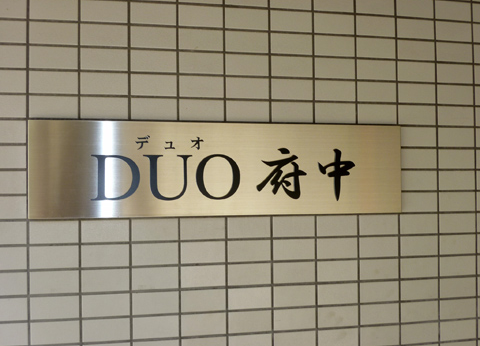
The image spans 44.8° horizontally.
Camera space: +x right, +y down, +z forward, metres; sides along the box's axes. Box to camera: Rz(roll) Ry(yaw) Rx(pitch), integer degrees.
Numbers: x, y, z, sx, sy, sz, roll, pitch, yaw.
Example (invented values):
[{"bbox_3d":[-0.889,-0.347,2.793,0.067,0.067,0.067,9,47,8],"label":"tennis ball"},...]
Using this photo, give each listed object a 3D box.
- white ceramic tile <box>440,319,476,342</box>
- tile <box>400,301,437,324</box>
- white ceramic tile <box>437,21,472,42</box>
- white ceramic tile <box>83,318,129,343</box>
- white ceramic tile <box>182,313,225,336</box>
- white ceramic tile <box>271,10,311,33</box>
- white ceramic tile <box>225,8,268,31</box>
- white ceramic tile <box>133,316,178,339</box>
[{"bbox_3d":[0.509,0.366,1.356,0.095,0.045,0.008,0,-1,-13],"label":"white ceramic tile"},{"bbox_3d":[0.411,0.316,1.336,0.095,0.045,0.008,0,-2,-13],"label":"tile"},{"bbox_3d":[0.503,-0.334,1.372,0.095,0.045,0.008,0,-2,-13],"label":"white ceramic tile"},{"bbox_3d":[-0.273,0.318,1.181,0.096,0.045,0.009,0,-2,-13],"label":"white ceramic tile"},{"bbox_3d":[-0.078,0.318,1.225,0.095,0.045,0.008,0,-2,-13],"label":"white ceramic tile"},{"bbox_3d":[0.112,-0.333,1.286,0.095,0.045,0.008,0,-2,-13],"label":"white ceramic tile"},{"bbox_3d":[0.015,-0.333,1.263,0.095,0.045,0.008,0,-1,-13],"label":"white ceramic tile"},{"bbox_3d":[-0.175,0.318,1.204,0.095,0.045,0.008,0,-1,-13],"label":"white ceramic tile"}]

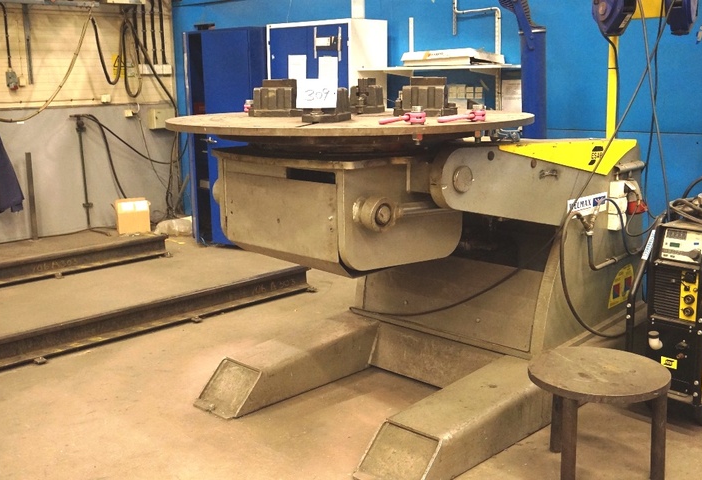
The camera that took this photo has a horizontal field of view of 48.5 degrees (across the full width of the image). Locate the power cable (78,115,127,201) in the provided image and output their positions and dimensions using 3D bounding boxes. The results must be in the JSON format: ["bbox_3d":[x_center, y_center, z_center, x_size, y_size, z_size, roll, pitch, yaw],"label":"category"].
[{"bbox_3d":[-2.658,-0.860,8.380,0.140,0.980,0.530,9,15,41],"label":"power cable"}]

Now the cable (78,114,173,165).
[{"bbox_3d":[-2.449,-1.083,8.579,0.140,0.630,1.180,9,15,41],"label":"cable"}]

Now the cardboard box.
[{"bbox_3d":[-2.305,-0.253,8.241,0.304,0.328,0.220,-6,13,-23],"label":"cardboard box"}]

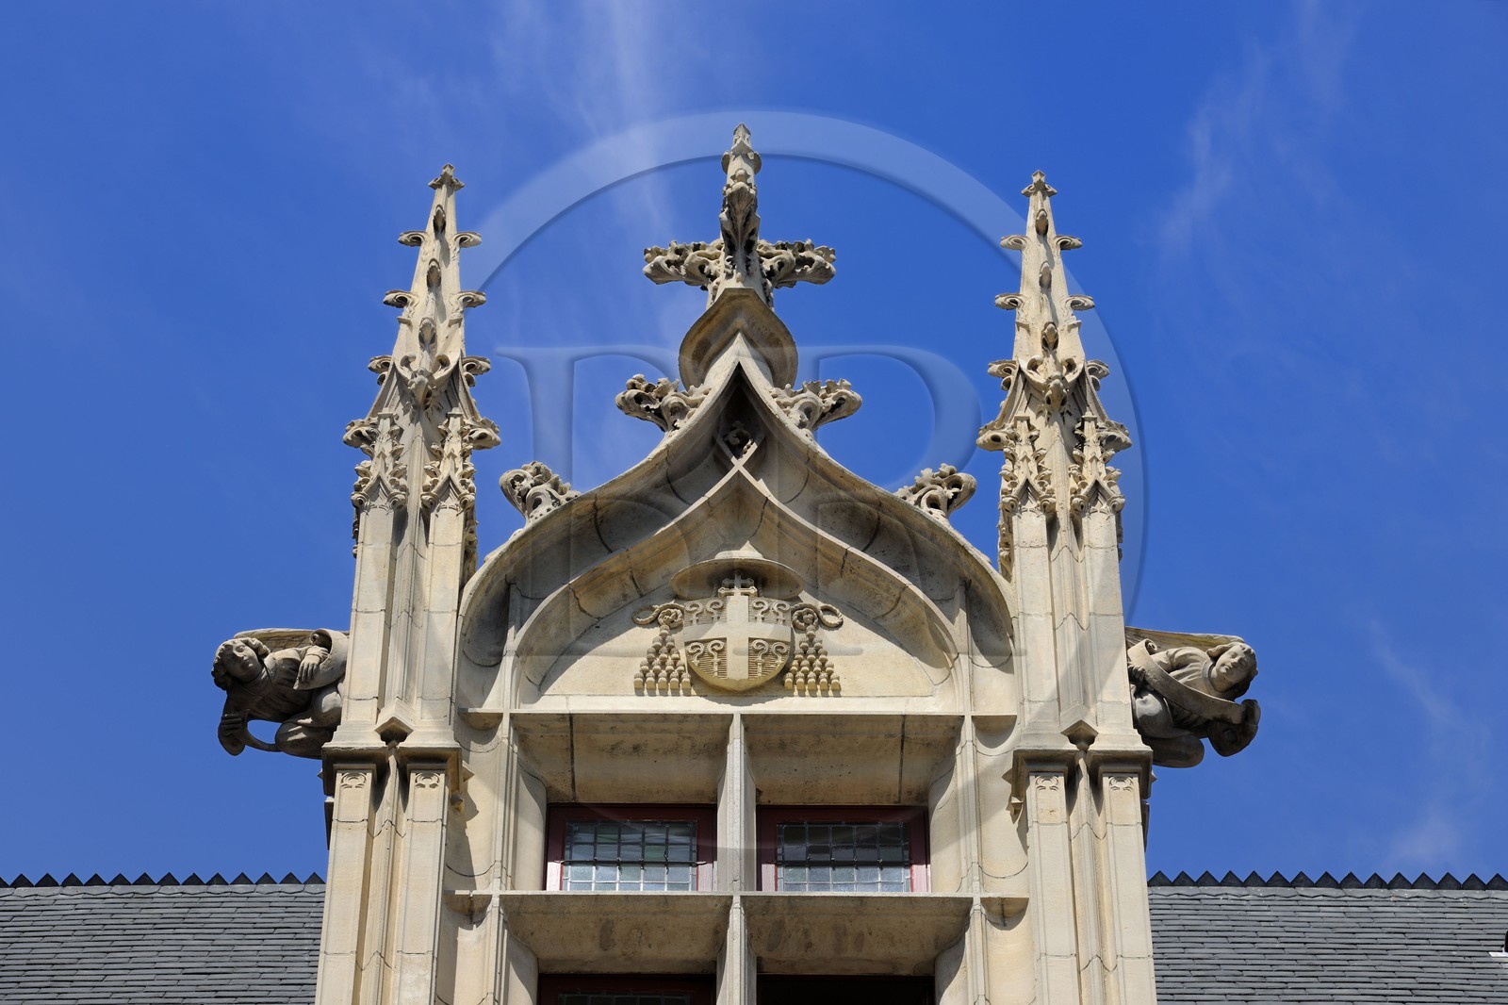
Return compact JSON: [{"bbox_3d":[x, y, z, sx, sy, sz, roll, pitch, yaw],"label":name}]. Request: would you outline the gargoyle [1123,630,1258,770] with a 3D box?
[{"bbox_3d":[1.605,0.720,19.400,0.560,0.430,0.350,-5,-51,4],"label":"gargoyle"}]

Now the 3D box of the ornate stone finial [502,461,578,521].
[{"bbox_3d":[-0.852,-0.042,20.728,0.290,0.260,0.220,0,-50,0],"label":"ornate stone finial"}]

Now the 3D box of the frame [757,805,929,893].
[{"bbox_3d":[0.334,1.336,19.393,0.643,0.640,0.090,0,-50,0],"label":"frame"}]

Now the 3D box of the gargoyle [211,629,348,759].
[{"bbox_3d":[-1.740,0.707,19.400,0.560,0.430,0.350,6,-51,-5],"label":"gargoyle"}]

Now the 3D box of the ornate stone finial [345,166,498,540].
[{"bbox_3d":[-1.320,-0.548,21.287,0.613,2.764,0.613,0,-50,0],"label":"ornate stone finial"}]

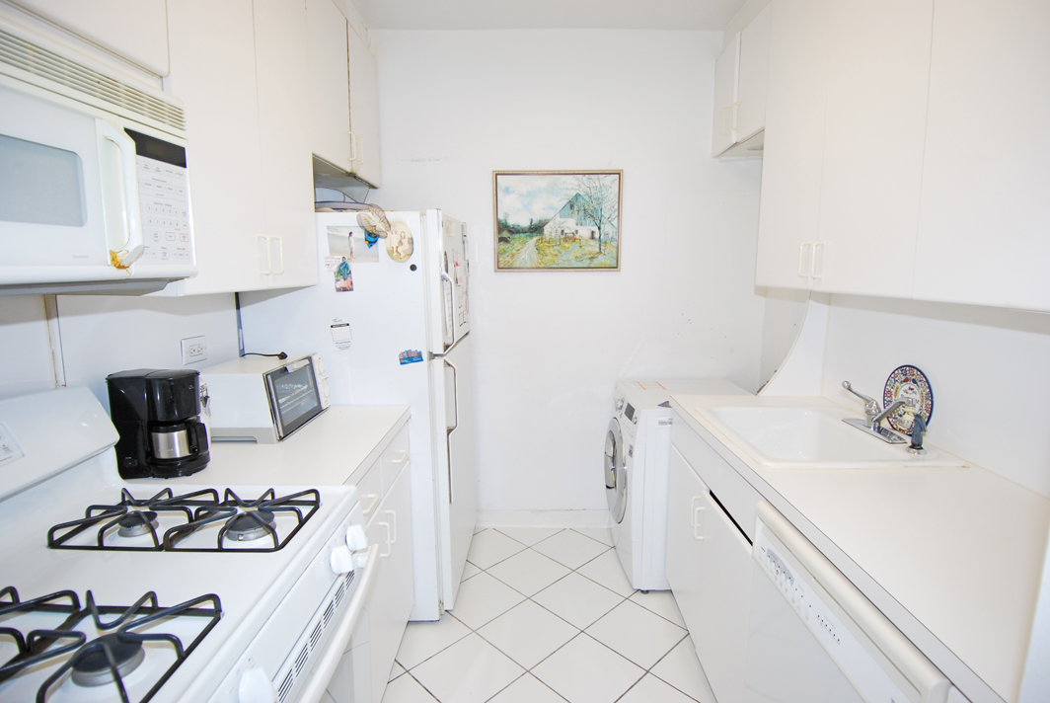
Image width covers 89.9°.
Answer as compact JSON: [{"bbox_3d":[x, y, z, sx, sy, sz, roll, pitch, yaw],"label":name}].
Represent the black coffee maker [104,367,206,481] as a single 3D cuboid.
[{"bbox_3d":[-0.962,0.184,1.423,0.204,0.274,0.165,0,9,1],"label":"black coffee maker"}]

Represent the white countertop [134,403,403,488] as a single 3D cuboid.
[{"bbox_3d":[-0.779,0.301,1.692,0.634,0.046,0.713,0,9,1],"label":"white countertop"}]

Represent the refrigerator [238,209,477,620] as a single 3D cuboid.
[{"bbox_3d":[-0.669,0.239,2.430,0.780,1.650,0.767,0,9,1],"label":"refrigerator"}]

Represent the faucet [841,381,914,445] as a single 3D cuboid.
[{"bbox_3d":[1.125,0.189,1.709,0.125,0.154,0.350,0,9,1],"label":"faucet"}]

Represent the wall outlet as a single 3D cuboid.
[{"bbox_3d":[-1.090,-0.004,1.749,0.012,0.078,0.117,0,9,1],"label":"wall outlet"}]

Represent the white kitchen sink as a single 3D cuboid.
[{"bbox_3d":[0.924,0.346,1.750,0.558,0.184,0.615,0,9,1],"label":"white kitchen sink"}]

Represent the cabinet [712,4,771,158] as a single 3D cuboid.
[{"bbox_3d":[1.088,-1.137,2.279,0.324,0.450,0.612,0,9,1],"label":"cabinet"}]

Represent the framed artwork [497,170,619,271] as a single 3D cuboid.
[{"bbox_3d":[0.166,-0.659,2.667,0.647,0.504,0.024,0,9,1],"label":"framed artwork"}]

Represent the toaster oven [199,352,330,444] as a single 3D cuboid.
[{"bbox_3d":[-0.882,0.147,1.801,0.280,0.224,0.395,0,9,1],"label":"toaster oven"}]

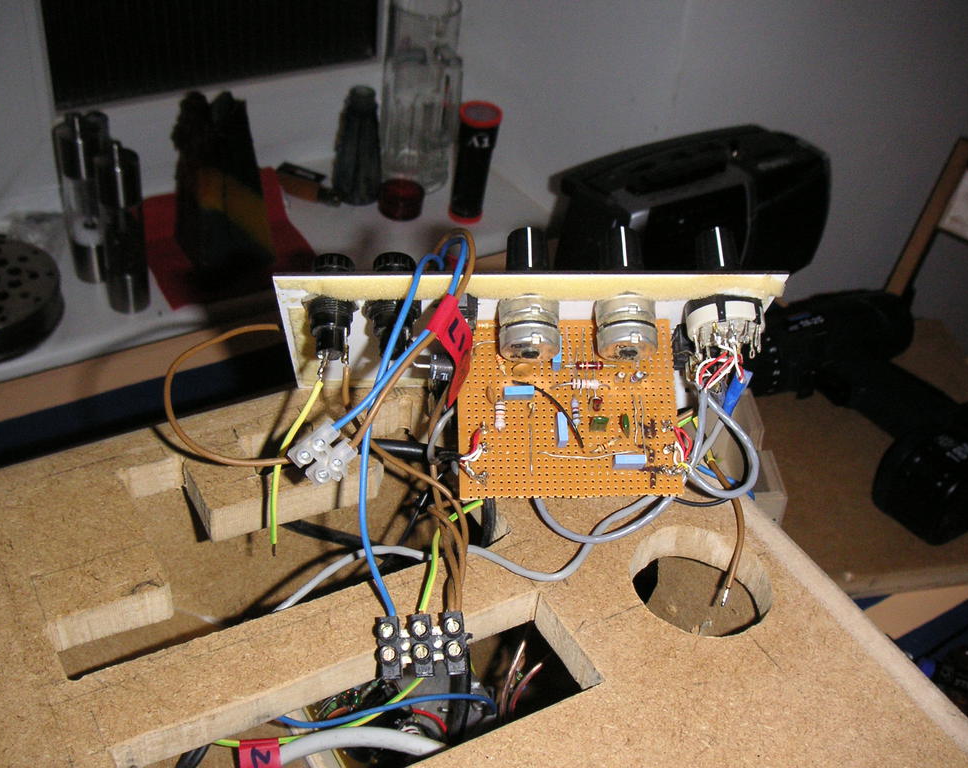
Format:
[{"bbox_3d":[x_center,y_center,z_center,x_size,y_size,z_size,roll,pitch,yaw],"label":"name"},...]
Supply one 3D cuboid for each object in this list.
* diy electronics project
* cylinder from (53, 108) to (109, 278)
[{"bbox_3d":[-0.002,0.021,0.370,0.195,0.120,0.148,4,39,-6],"label":"diy electronics project"},{"bbox_3d":[-0.408,-0.192,1.159,0.045,0.184,0.045,-16,45,-27],"label":"cylinder"}]

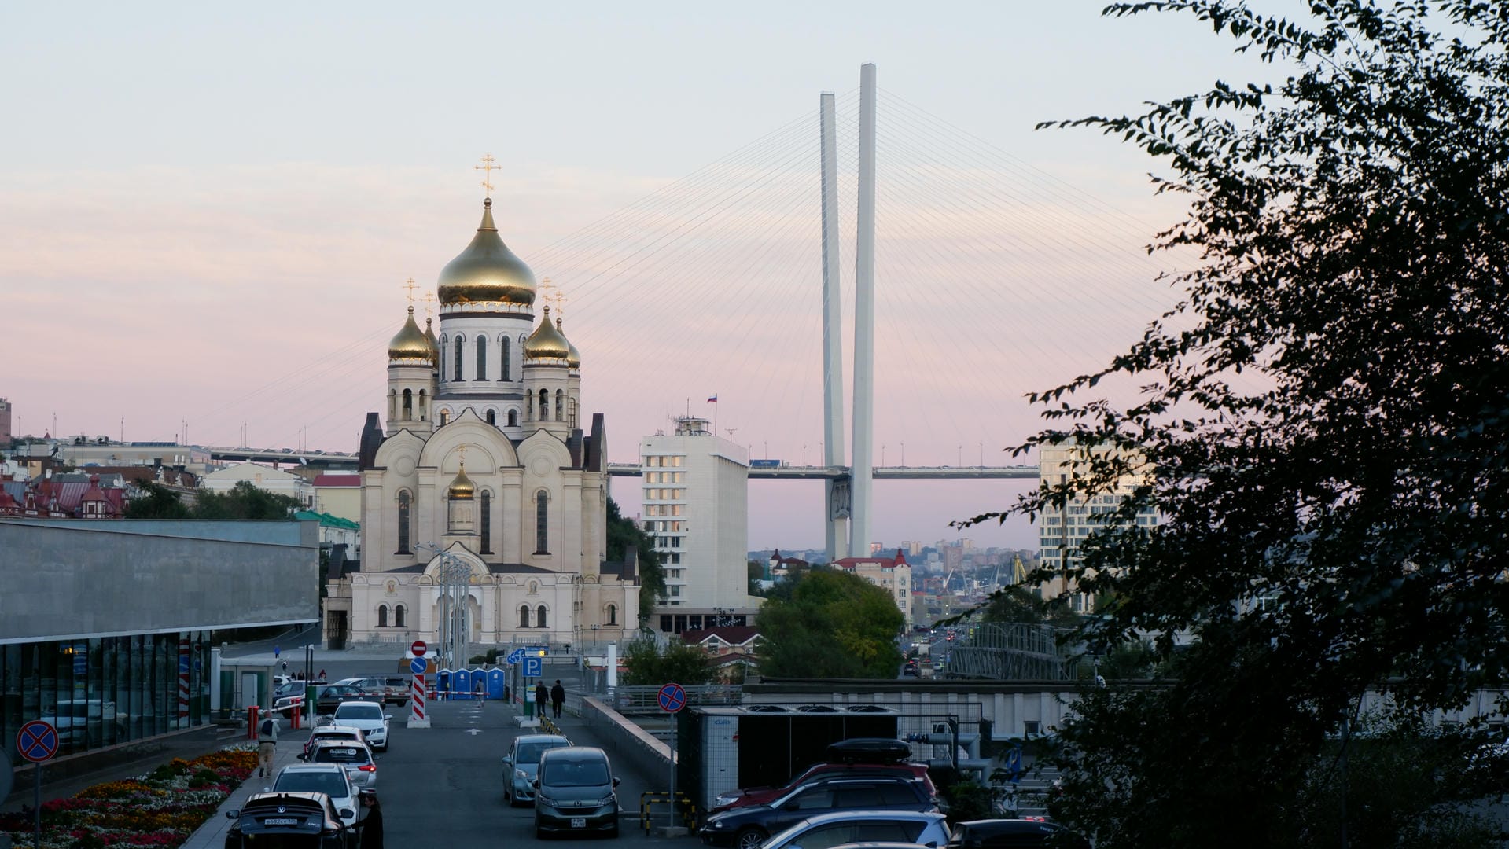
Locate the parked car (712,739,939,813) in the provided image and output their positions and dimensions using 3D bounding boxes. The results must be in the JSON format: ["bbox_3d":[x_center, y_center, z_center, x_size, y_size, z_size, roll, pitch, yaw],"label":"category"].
[{"bbox_3d":[1.416,7.569,56.348,4.500,1.900,1.800,0,-3,-7],"label":"parked car"}]

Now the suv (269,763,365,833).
[{"bbox_3d":[-9.128,7.698,56.240,1.820,1.530,4.500,0,-3,-7],"label":"suv"}]

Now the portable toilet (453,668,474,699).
[{"bbox_3d":[-19.718,17.486,183.883,1.140,2.220,1.180,0,-3,-6],"label":"portable toilet"}]

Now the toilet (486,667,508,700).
[{"bbox_3d":[-17.440,17.486,183.883,1.140,2.220,1.180,0,-3,-6],"label":"toilet"}]

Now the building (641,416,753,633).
[{"bbox_3d":[-12.523,23.632,602.489,16.000,45.000,55.000,0,-3,6],"label":"building"}]

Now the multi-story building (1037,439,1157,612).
[{"bbox_3d":[108.861,32.669,861.590,37.000,56.000,24.000,0,-3,0],"label":"multi-story building"}]

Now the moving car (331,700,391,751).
[{"bbox_3d":[-12.101,9.247,83.396,1.810,1.470,4.600,0,-3,-7],"label":"moving car"}]

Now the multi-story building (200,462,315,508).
[{"bbox_3d":[-96.740,15.078,535.058,17.500,14.000,27.000,0,-3,-1],"label":"multi-story building"}]

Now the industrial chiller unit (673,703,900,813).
[{"bbox_3d":[0.970,7.430,60.700,4.350,2.250,2.200,0,-3,-5],"label":"industrial chiller unit"}]

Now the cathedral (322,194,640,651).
[{"bbox_3d":[-36.556,-1.554,374.766,43.000,64.000,55.000,0,-3,1],"label":"cathedral"}]

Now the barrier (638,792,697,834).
[{"bbox_3d":[-1.804,8.118,56.816,1.050,0.760,1.750,0,-3,-7],"label":"barrier"}]

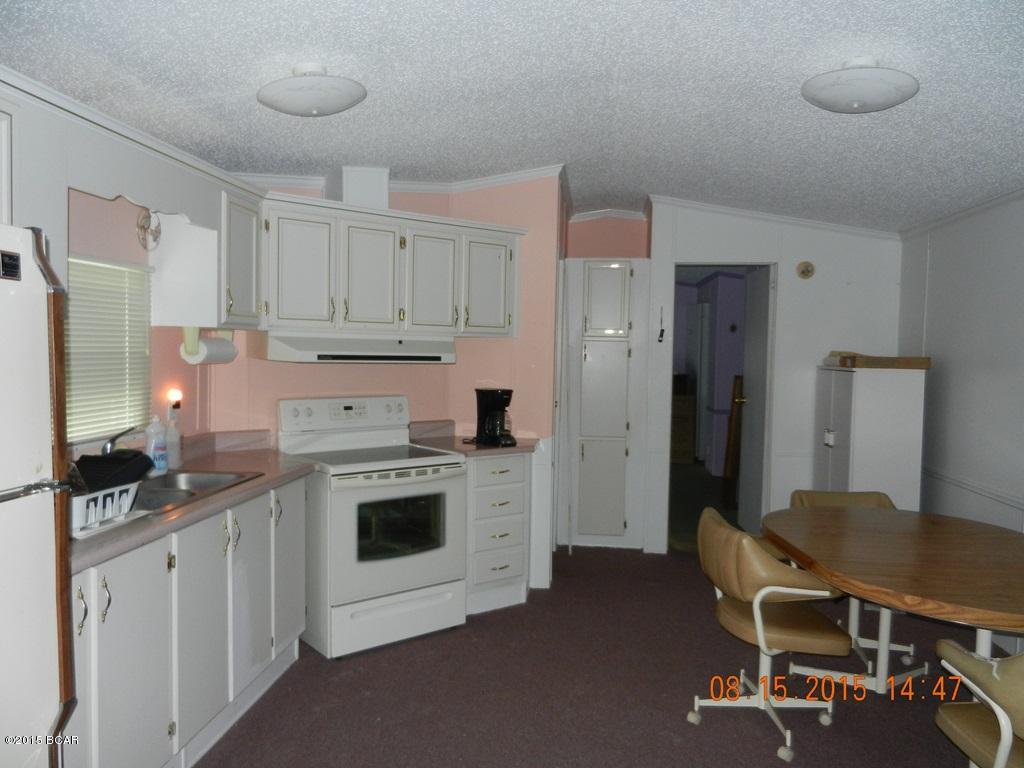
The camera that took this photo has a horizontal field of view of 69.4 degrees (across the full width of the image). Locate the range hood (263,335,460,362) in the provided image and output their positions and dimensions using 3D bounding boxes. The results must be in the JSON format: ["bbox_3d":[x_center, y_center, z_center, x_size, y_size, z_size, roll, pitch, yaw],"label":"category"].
[{"bbox_3d":[-0.802,-0.189,3.953,1.030,0.155,0.460,-1,4,-37],"label":"range hood"}]

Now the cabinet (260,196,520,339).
[{"bbox_3d":[-0.677,-0.594,4.116,1.520,0.630,0.320,-1,4,-37],"label":"cabinet"}]

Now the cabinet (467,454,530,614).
[{"bbox_3d":[-0.250,0.806,4.281,0.440,0.860,0.560,-1,4,-37],"label":"cabinet"}]

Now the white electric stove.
[{"bbox_3d":[-0.728,0.680,3.911,0.760,1.190,0.680,-1,4,-37],"label":"white electric stove"}]

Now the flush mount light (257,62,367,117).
[{"bbox_3d":[-0.710,-1.043,2.627,0.380,0.142,0.380,-8,2,7],"label":"flush mount light"}]

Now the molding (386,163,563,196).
[{"bbox_3d":[-0.211,-1.217,4.386,1.031,0.220,0.281,1,3,-2],"label":"molding"}]

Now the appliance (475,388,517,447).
[{"bbox_3d":[-0.089,0.193,4.368,0.210,0.312,0.170,3,3,30],"label":"appliance"}]

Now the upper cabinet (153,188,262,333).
[{"bbox_3d":[-1.351,-0.543,3.319,0.310,0.600,0.430,1,3,7],"label":"upper cabinet"}]

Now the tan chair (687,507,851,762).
[{"bbox_3d":[0.999,0.955,2.911,0.580,0.800,0.580,1,3,7],"label":"tan chair"}]

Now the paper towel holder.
[{"bbox_3d":[-1.345,-0.171,3.316,0.125,0.158,0.300,1,3,7],"label":"paper towel holder"}]

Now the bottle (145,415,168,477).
[{"bbox_3d":[-1.517,0.259,3.163,0.060,0.254,0.090,2,3,25],"label":"bottle"}]

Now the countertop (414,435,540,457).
[{"bbox_3d":[-0.165,0.366,4.380,0.700,0.040,0.600,-1,4,-37],"label":"countertop"}]

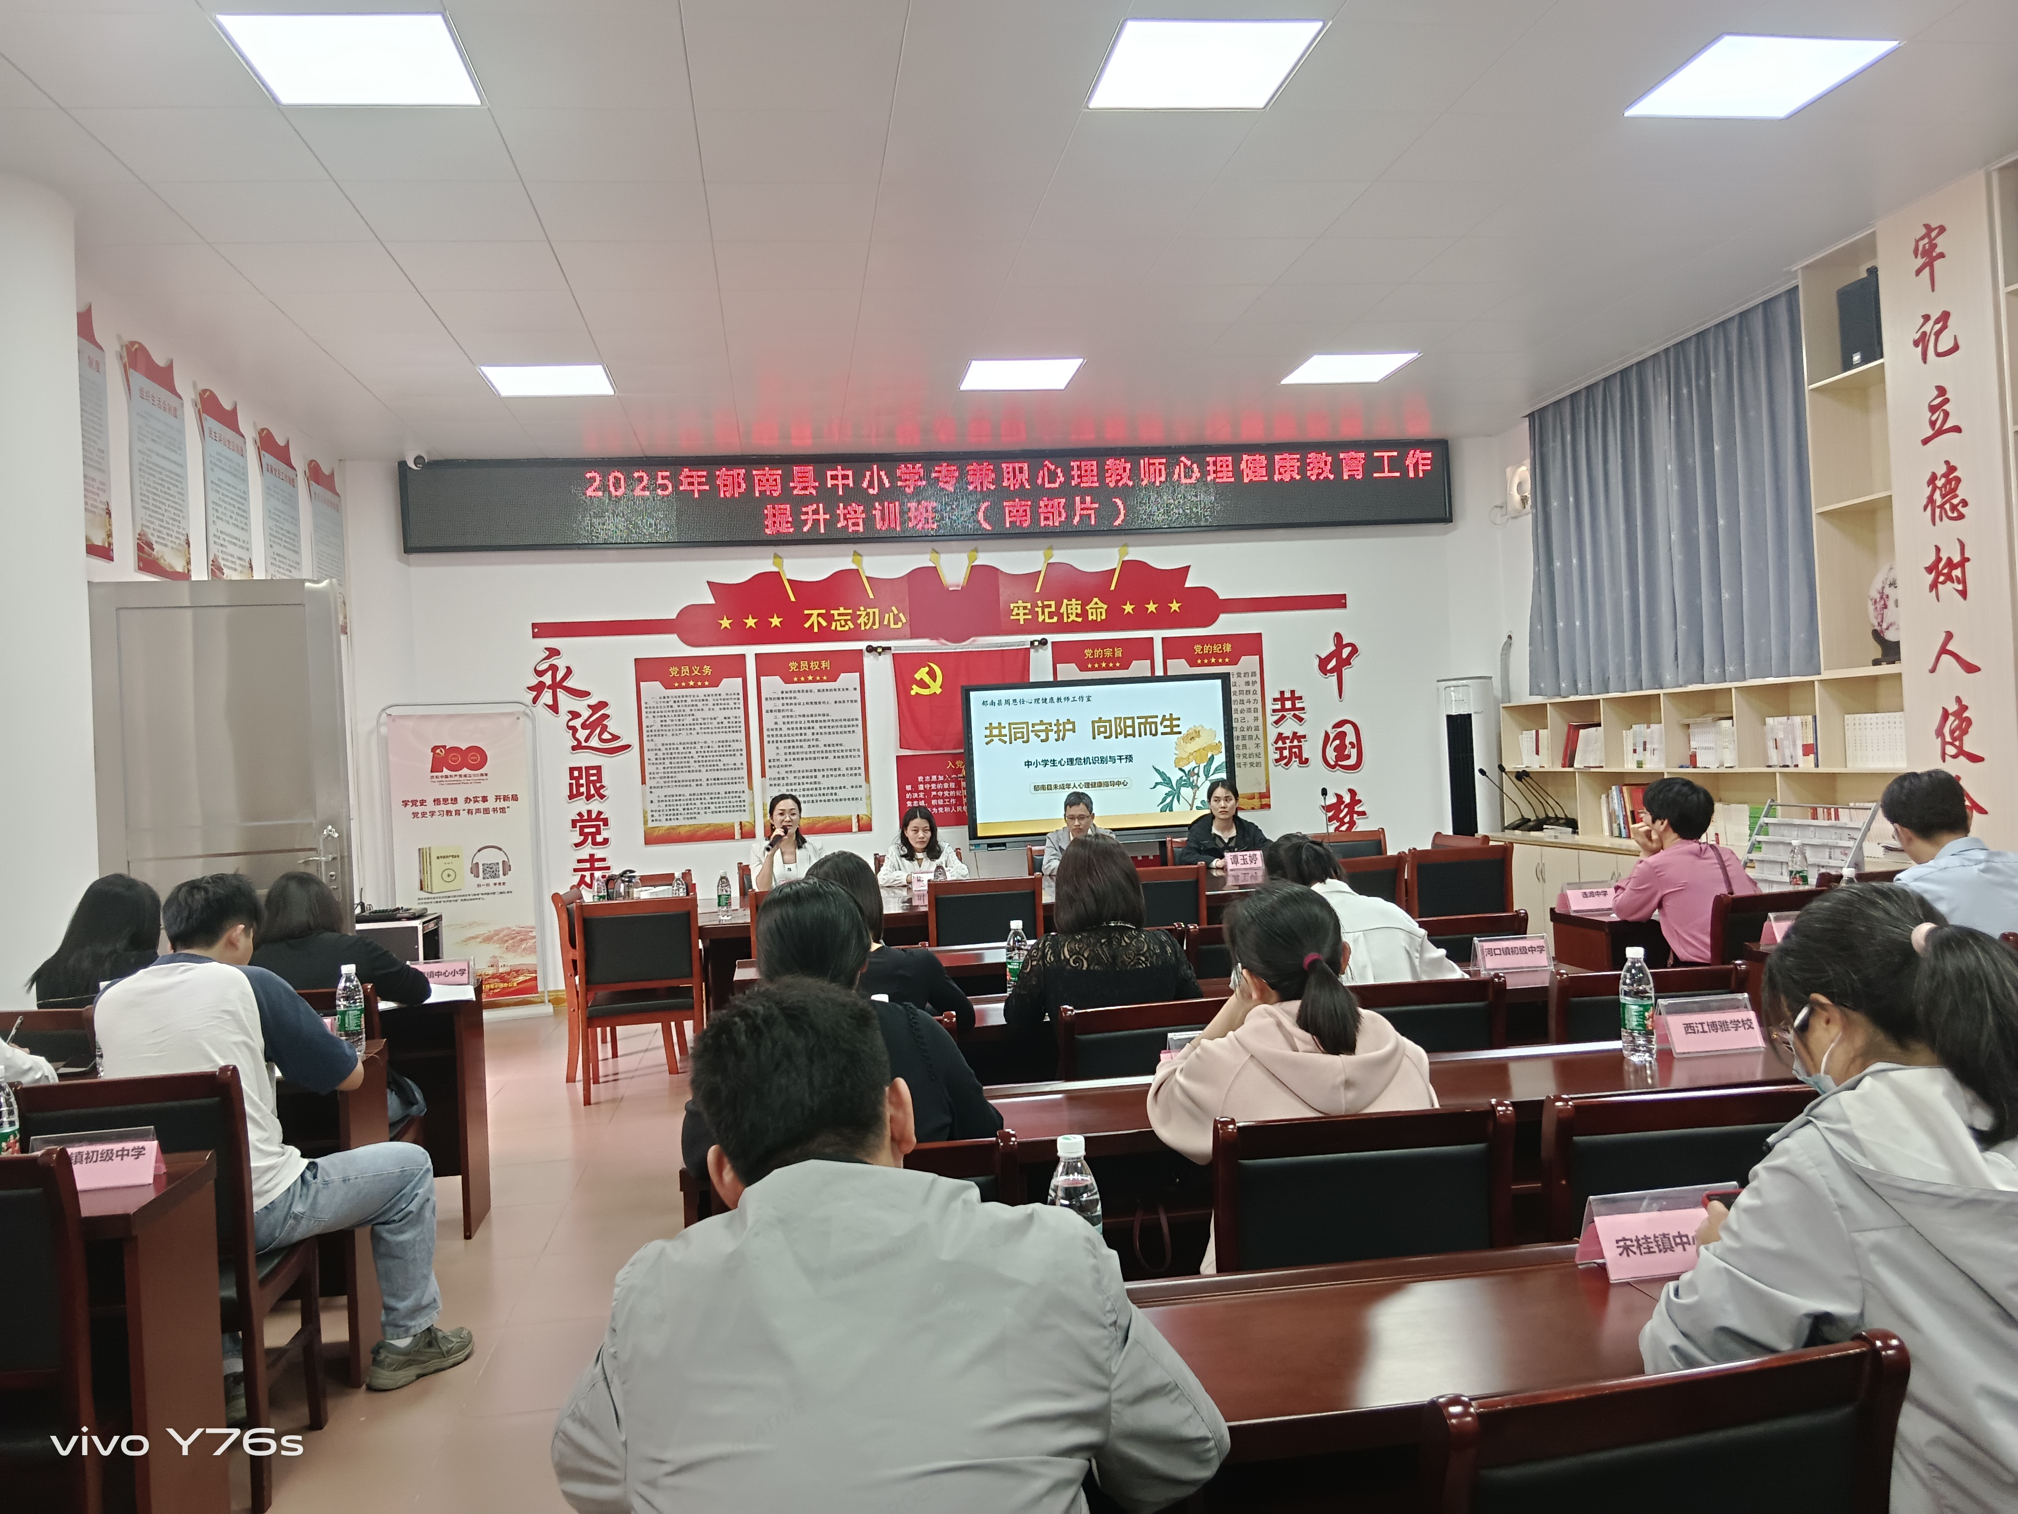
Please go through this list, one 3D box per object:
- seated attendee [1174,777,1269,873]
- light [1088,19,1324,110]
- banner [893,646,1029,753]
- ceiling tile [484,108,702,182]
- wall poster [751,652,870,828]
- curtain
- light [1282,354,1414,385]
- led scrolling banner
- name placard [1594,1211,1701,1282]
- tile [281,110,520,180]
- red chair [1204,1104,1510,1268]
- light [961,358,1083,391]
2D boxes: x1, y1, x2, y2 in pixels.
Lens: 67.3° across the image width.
[{"bbox_3d":[1.256,0.741,8.669,0.545,1.242,0.626,-3,0,-8],"label":"seated attendee"},{"bbox_3d":[0.574,-2.077,4.578,0.600,0.030,0.590,-3,0,-8],"label":"light"},{"bbox_3d":[-0.283,-0.396,10.070,0.930,0.640,0.030,-3,0,-8],"label":"banner"},{"bbox_3d":[-1.294,-1.957,4.846,0.600,0.020,0.600,-3,0,-8],"label":"ceiling tile"},{"bbox_3d":[-1.288,-0.088,10.070,0.702,1.212,0.020,-3,0,-8],"label":"wall poster"},{"bbox_3d":[3.585,-1.298,8.531,0.130,1.810,2.750,-3,0,-8],"label":"curtain"},{"bbox_3d":[1.853,-2.125,8.287,0.595,0.030,0.595,-3,0,-8],"label":"light"},{"bbox_3d":[-0.377,-1.723,10.001,6.901,0.570,0.120,-3,0,-8],"label":"led scrolling banner"},{"bbox_3d":[0.791,0.562,1.820,0.200,0.094,0.076,-3,0,-10],"label":"name placard"},{"bbox_3d":[-1.887,-1.925,4.758,0.600,0.020,0.600,-3,0,-8],"label":"tile"},{"bbox_3d":[0.522,0.966,2.466,0.460,0.885,0.500,-3,0,-4],"label":"red chair"},{"bbox_3d":[0.059,-2.038,8.061,0.600,0.030,0.600,-3,0,-8],"label":"light"}]

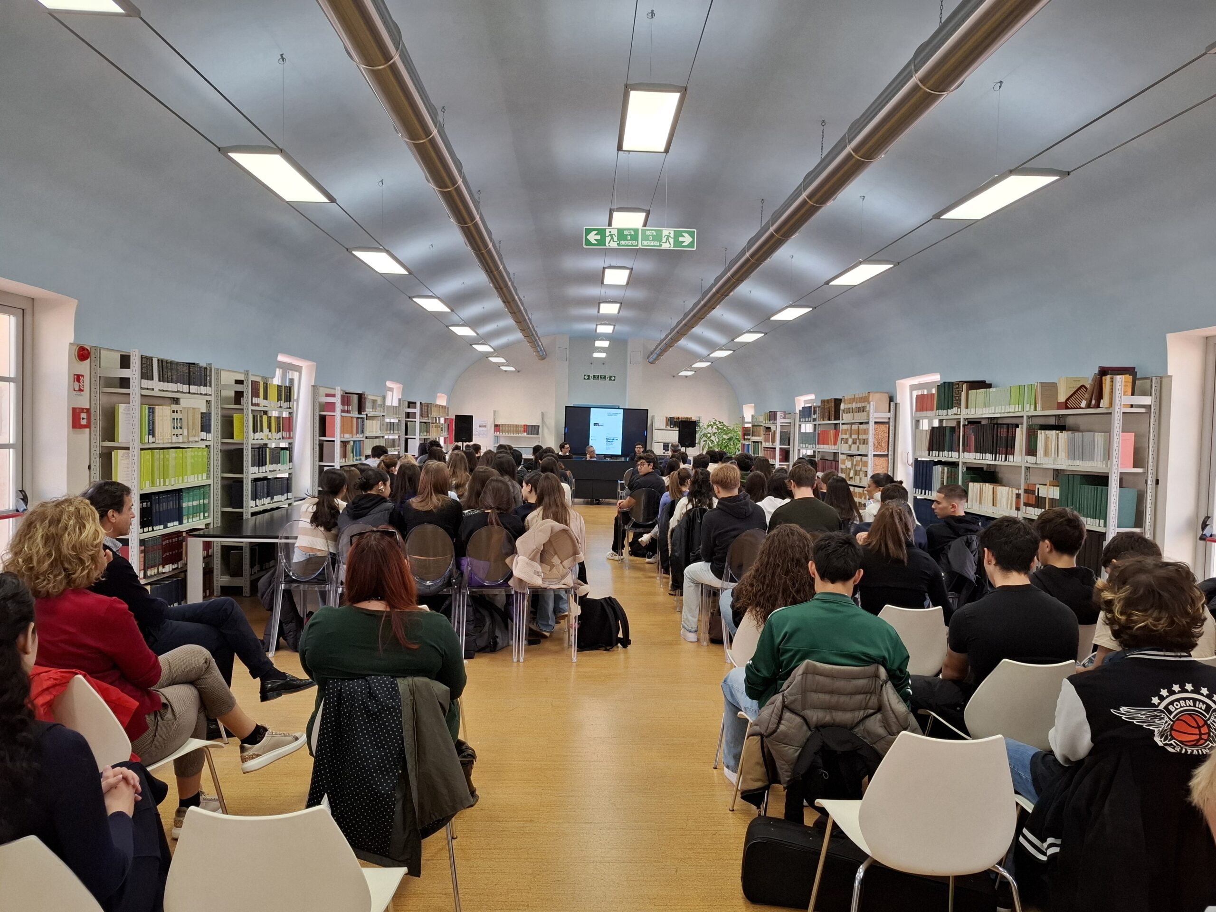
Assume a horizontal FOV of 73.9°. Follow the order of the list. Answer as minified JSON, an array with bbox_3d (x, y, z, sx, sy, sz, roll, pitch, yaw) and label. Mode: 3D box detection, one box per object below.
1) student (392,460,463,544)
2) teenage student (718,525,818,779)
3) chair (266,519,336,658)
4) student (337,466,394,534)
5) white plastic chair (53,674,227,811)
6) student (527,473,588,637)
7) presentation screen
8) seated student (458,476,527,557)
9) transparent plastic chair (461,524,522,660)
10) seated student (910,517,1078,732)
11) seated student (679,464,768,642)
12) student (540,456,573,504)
[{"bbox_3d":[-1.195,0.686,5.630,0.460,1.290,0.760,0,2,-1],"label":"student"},{"bbox_3d":[0.774,0.880,4.035,0.500,1.140,0.850,1,2,-12],"label":"teenage student"},{"bbox_3d":[-2.010,0.884,5.600,0.390,0.895,0.520,0,2,7],"label":"chair"},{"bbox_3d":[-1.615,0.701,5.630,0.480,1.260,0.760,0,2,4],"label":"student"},{"bbox_3d":[-1.617,1.045,2.651,0.540,0.770,0.540,3,2,31],"label":"white plastic chair"},{"bbox_3d":[-0.369,0.757,5.996,0.460,1.230,0.880,2,2,0],"label":"student"},{"bbox_3d":[-0.027,-0.577,19.250,1.970,1.150,0.100,1,2,-2],"label":"presentation screen"},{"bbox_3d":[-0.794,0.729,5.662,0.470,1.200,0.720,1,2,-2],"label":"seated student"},{"bbox_3d":[-0.770,0.889,5.487,0.390,0.890,0.520,1,2,-2],"label":"transparent plastic chair"},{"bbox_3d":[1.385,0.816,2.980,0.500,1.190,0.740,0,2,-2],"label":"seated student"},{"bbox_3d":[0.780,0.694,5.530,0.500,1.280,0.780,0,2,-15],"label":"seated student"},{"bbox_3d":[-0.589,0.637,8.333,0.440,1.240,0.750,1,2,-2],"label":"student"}]

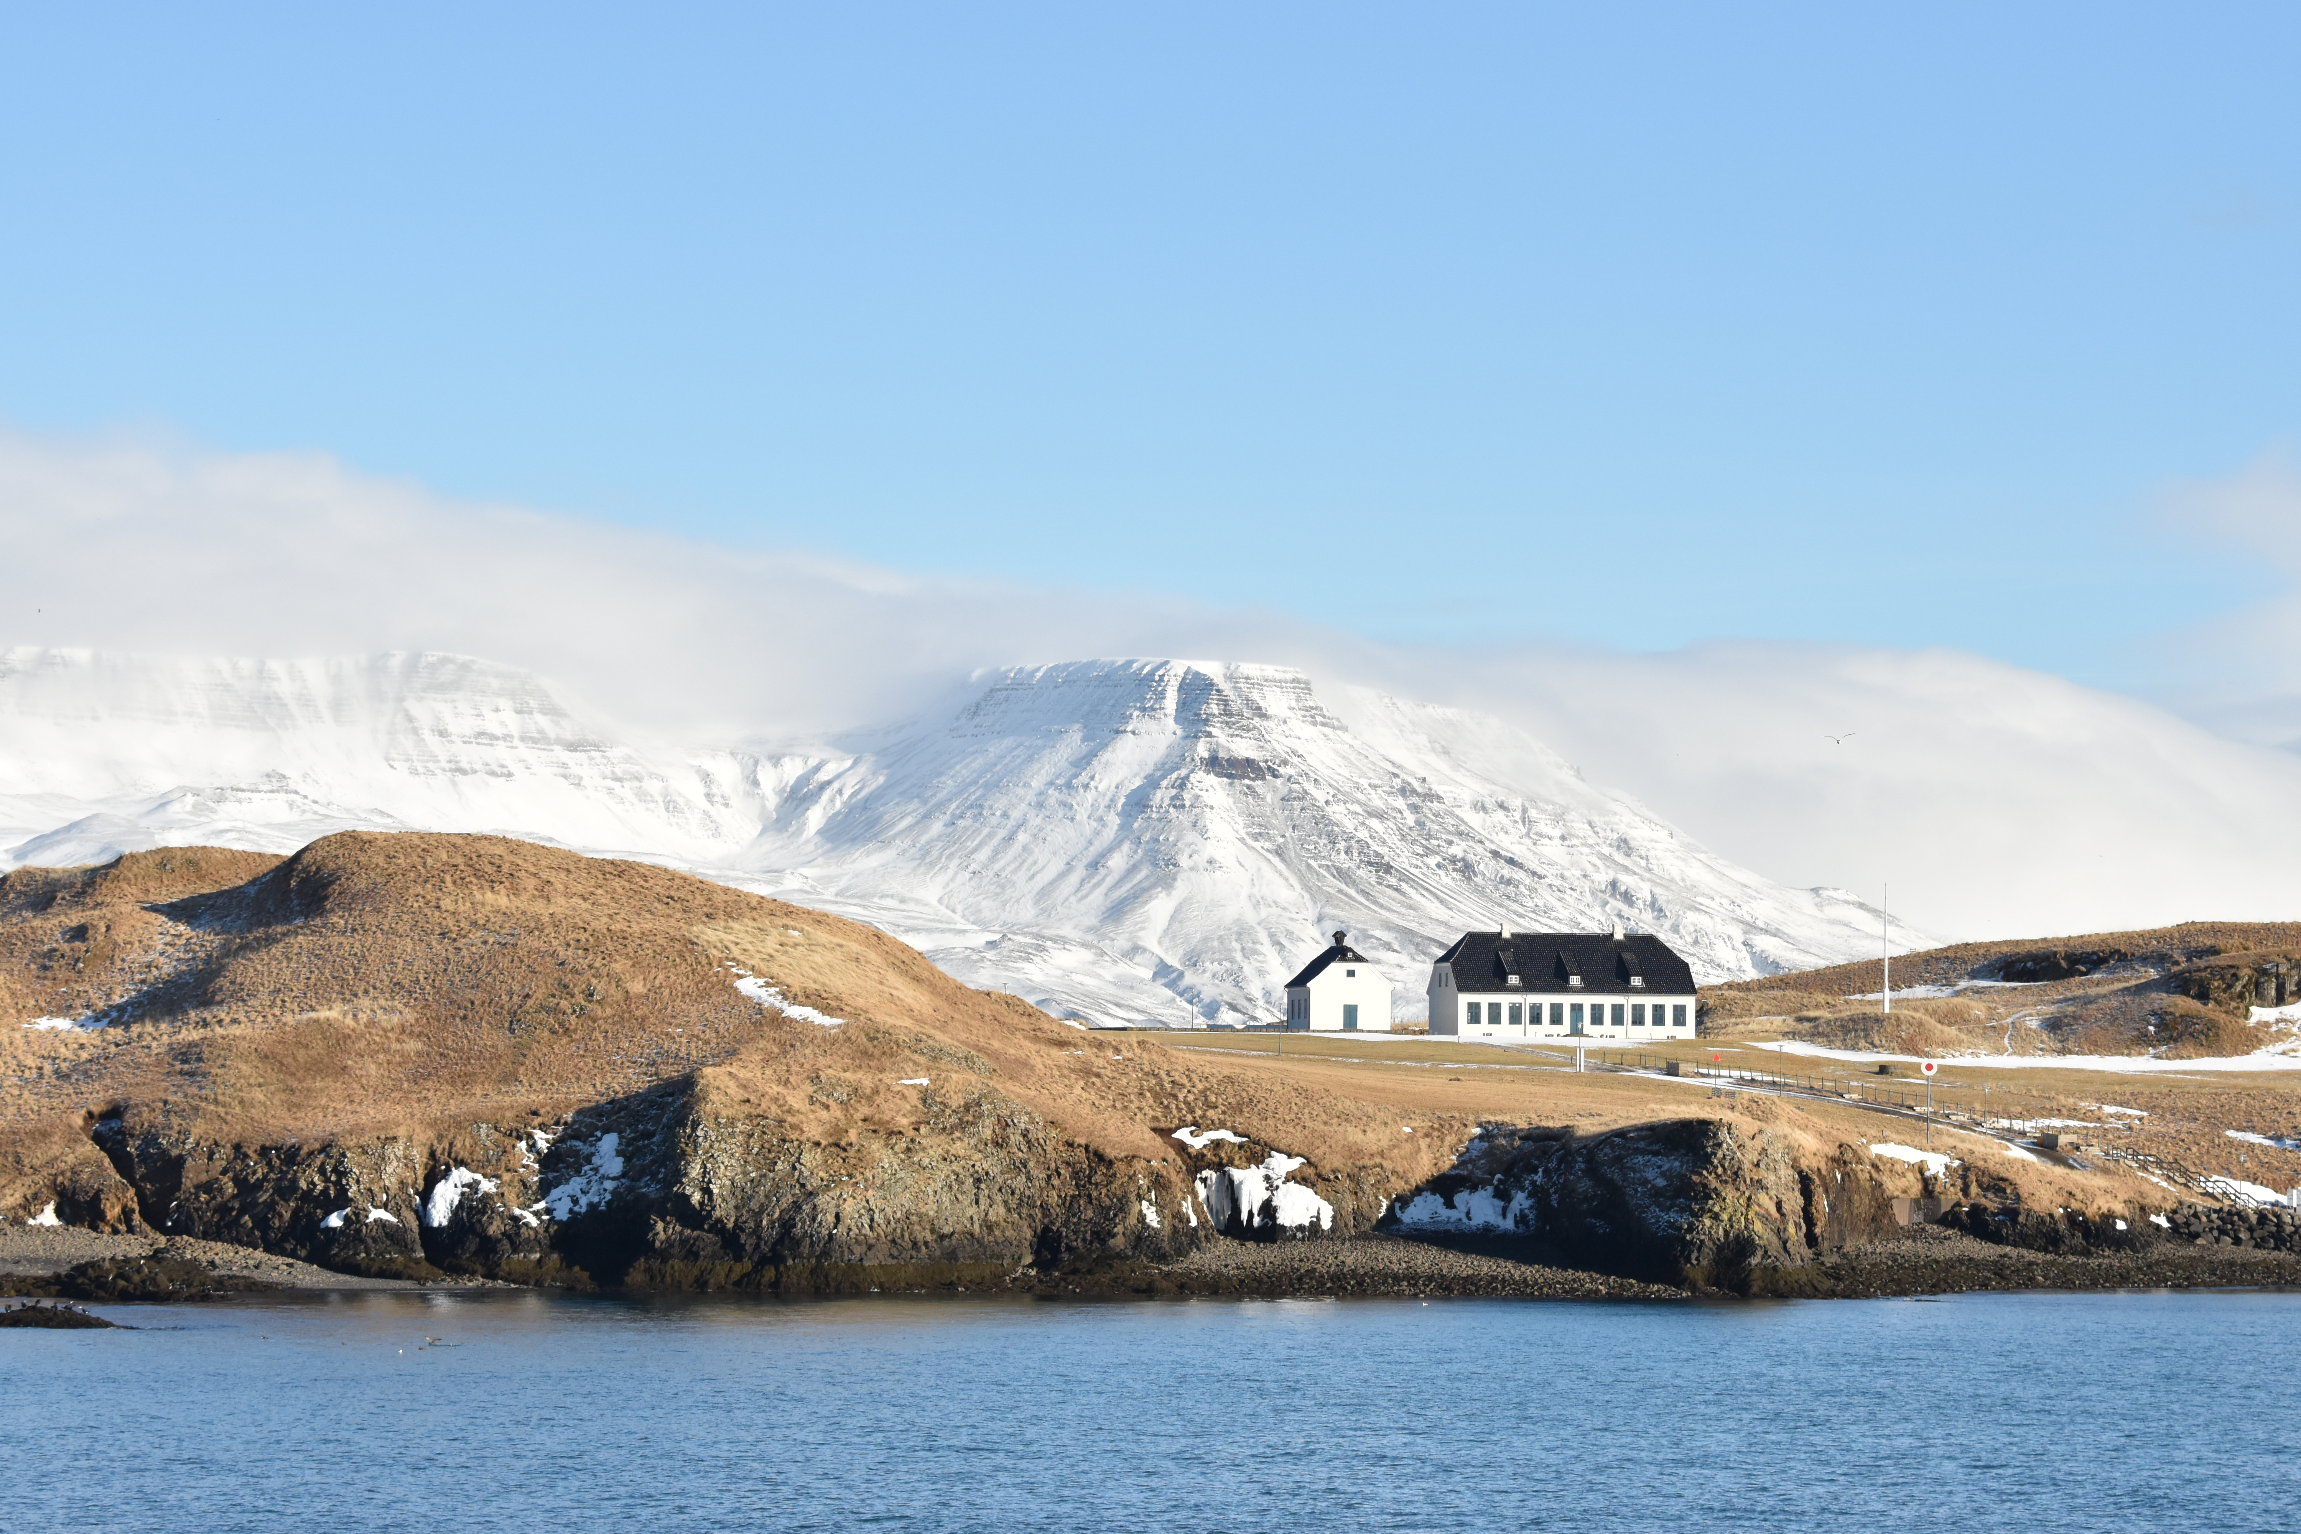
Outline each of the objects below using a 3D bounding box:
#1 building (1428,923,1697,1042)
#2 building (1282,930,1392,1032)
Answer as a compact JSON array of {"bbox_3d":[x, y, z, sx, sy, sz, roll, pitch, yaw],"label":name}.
[{"bbox_3d":[40.441,21.063,752.708,24.200,11.419,11.700,1,-3,-12],"label":"building"},{"bbox_3d":[18.560,21.126,754.803,8.200,9.925,10.300,1,-3,-12],"label":"building"}]

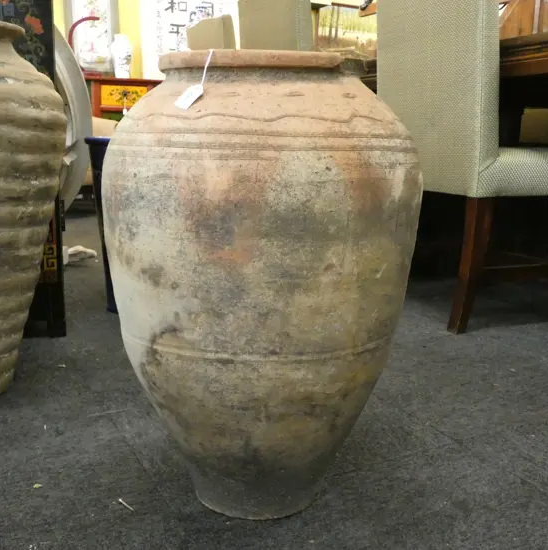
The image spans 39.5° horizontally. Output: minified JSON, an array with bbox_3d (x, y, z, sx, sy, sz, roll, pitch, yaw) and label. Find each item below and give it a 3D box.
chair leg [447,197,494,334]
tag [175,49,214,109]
[{"bbox_3d":[0.499,-0.025,1.946,0.054,0.356,0.044,5,7,-24],"label":"chair leg"},{"bbox_3d":[-0.083,-0.215,0.846,0.026,0.081,0.011,17,-16,32],"label":"tag"}]

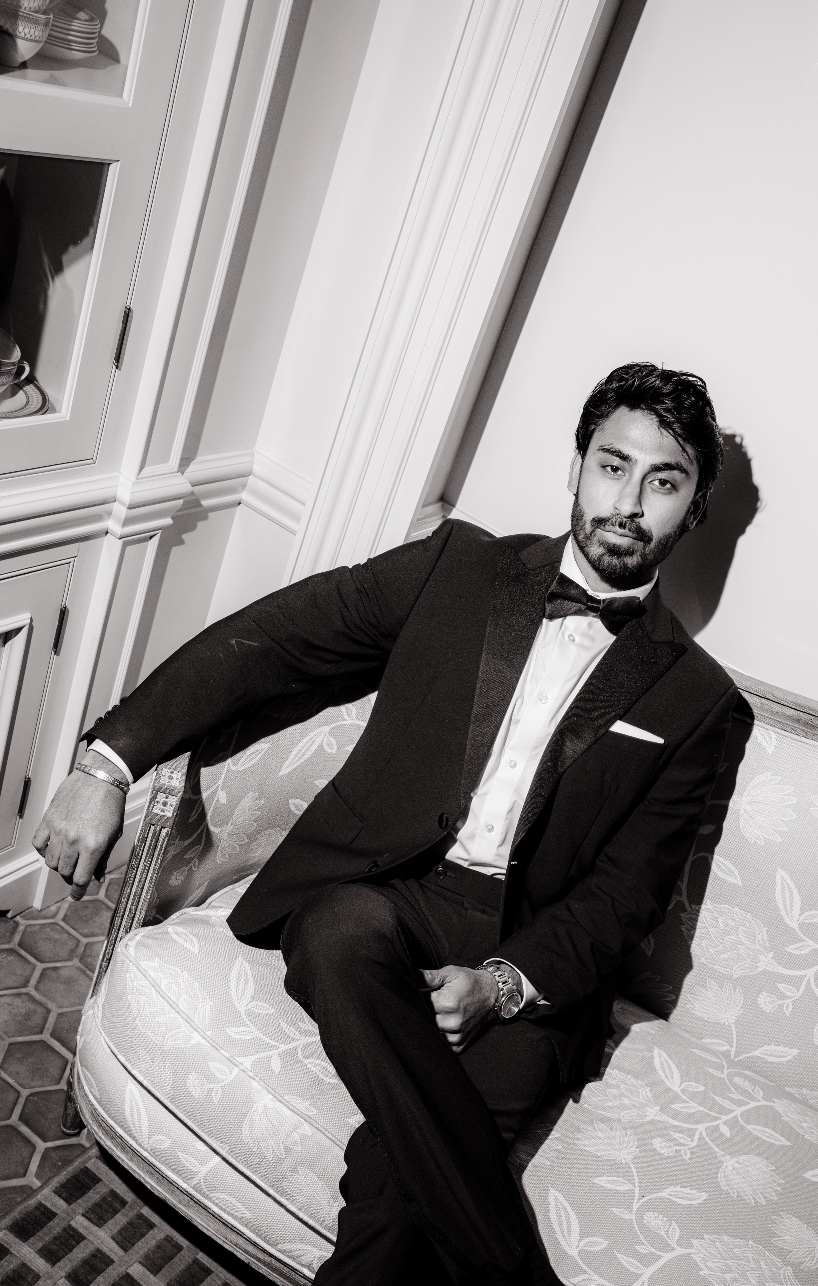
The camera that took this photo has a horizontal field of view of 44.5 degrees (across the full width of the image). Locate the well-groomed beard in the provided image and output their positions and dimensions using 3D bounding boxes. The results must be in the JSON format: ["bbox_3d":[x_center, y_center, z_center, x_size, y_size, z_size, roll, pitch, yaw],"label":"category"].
[{"bbox_3d":[0.262,-0.130,1.225,0.140,0.100,0.110,20,13,9],"label":"well-groomed beard"}]

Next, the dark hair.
[{"bbox_3d":[0.307,-0.253,1.270,0.175,0.175,0.210,20,13,9],"label":"dark hair"}]

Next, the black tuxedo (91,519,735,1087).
[{"bbox_3d":[0.057,0.182,1.365,0.690,0.580,0.560,29,26,16],"label":"black tuxedo"}]

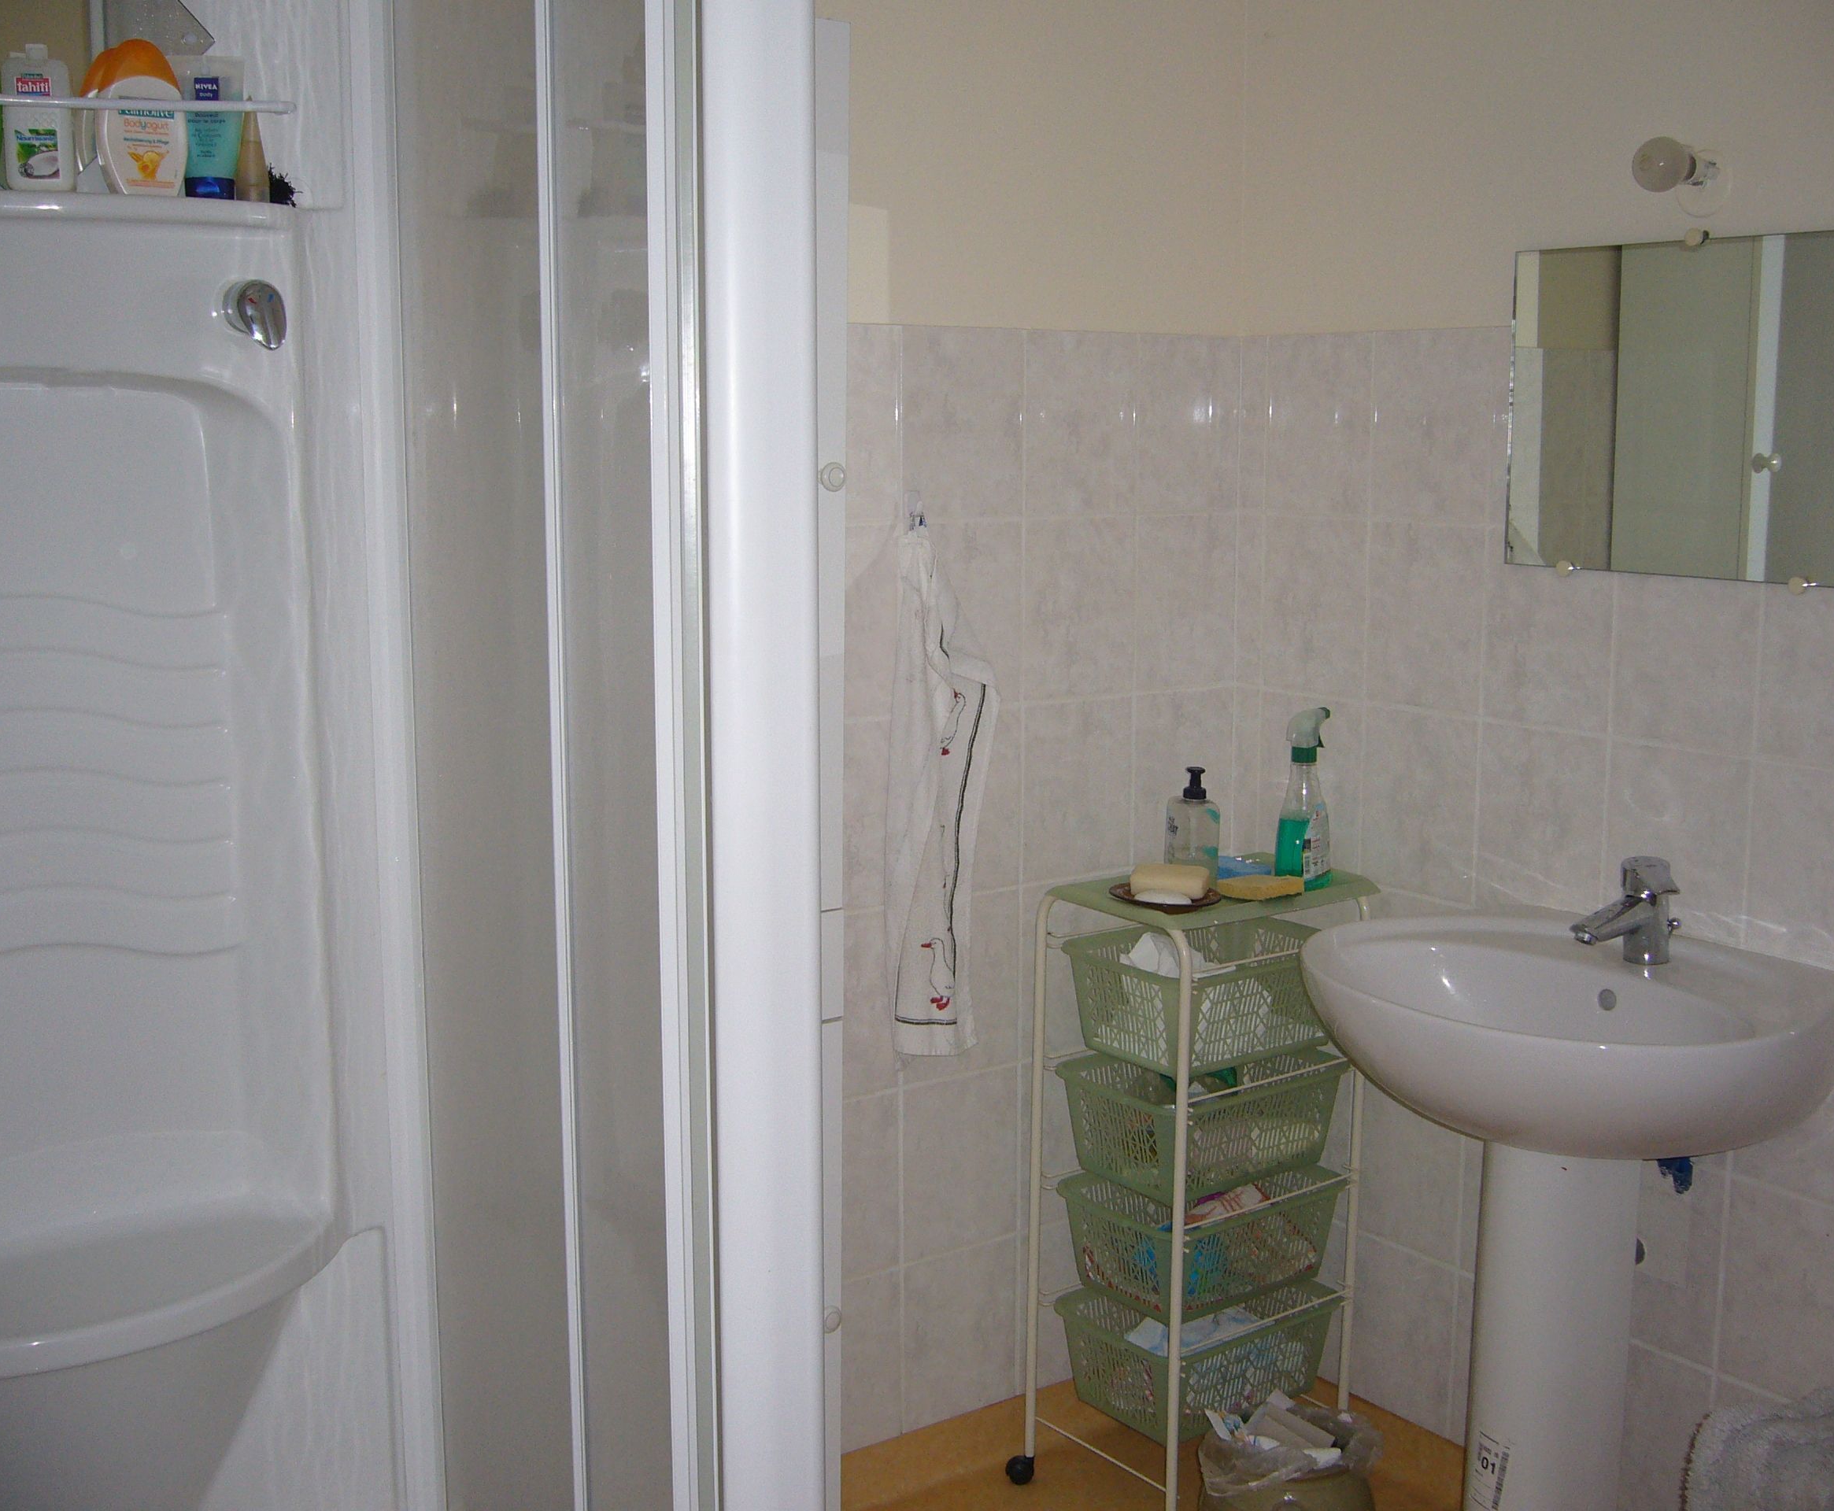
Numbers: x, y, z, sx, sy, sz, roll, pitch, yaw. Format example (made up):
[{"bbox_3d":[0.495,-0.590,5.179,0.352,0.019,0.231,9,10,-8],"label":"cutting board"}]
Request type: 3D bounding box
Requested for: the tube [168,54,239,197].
[{"bbox_3d":[-0.679,-0.597,1.945,0.069,0.146,0.044,-4,10,-22],"label":"tube"}]

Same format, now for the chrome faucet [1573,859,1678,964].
[{"bbox_3d":[0.810,0.183,2.299,0.167,0.110,0.062,-7,11,-35],"label":"chrome faucet"}]

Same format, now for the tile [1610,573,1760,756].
[{"bbox_3d":[0.907,-0.135,2.398,0.010,0.250,0.200,-7,11,-35],"label":"tile"}]

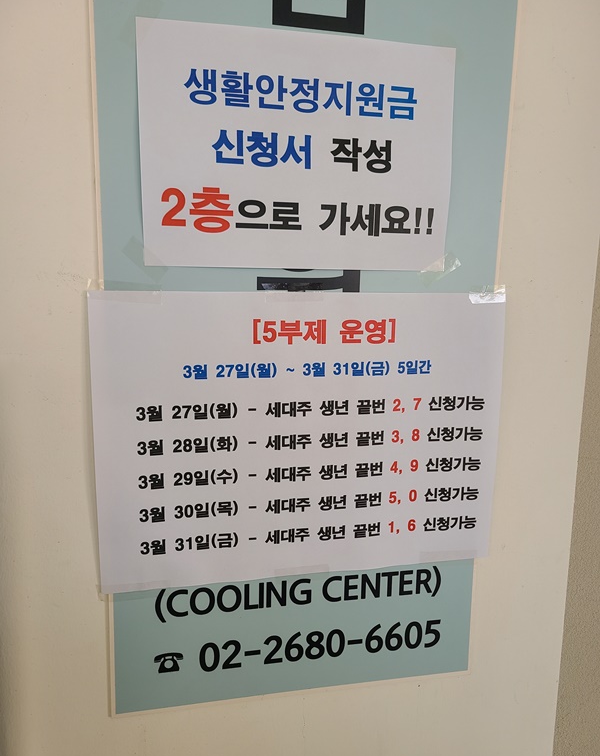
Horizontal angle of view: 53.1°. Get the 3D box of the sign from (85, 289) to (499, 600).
[{"bbox_3d":[0.011,0.063,0.611,0.420,0.297,0.005,-1,10,-12],"label":"sign"}]

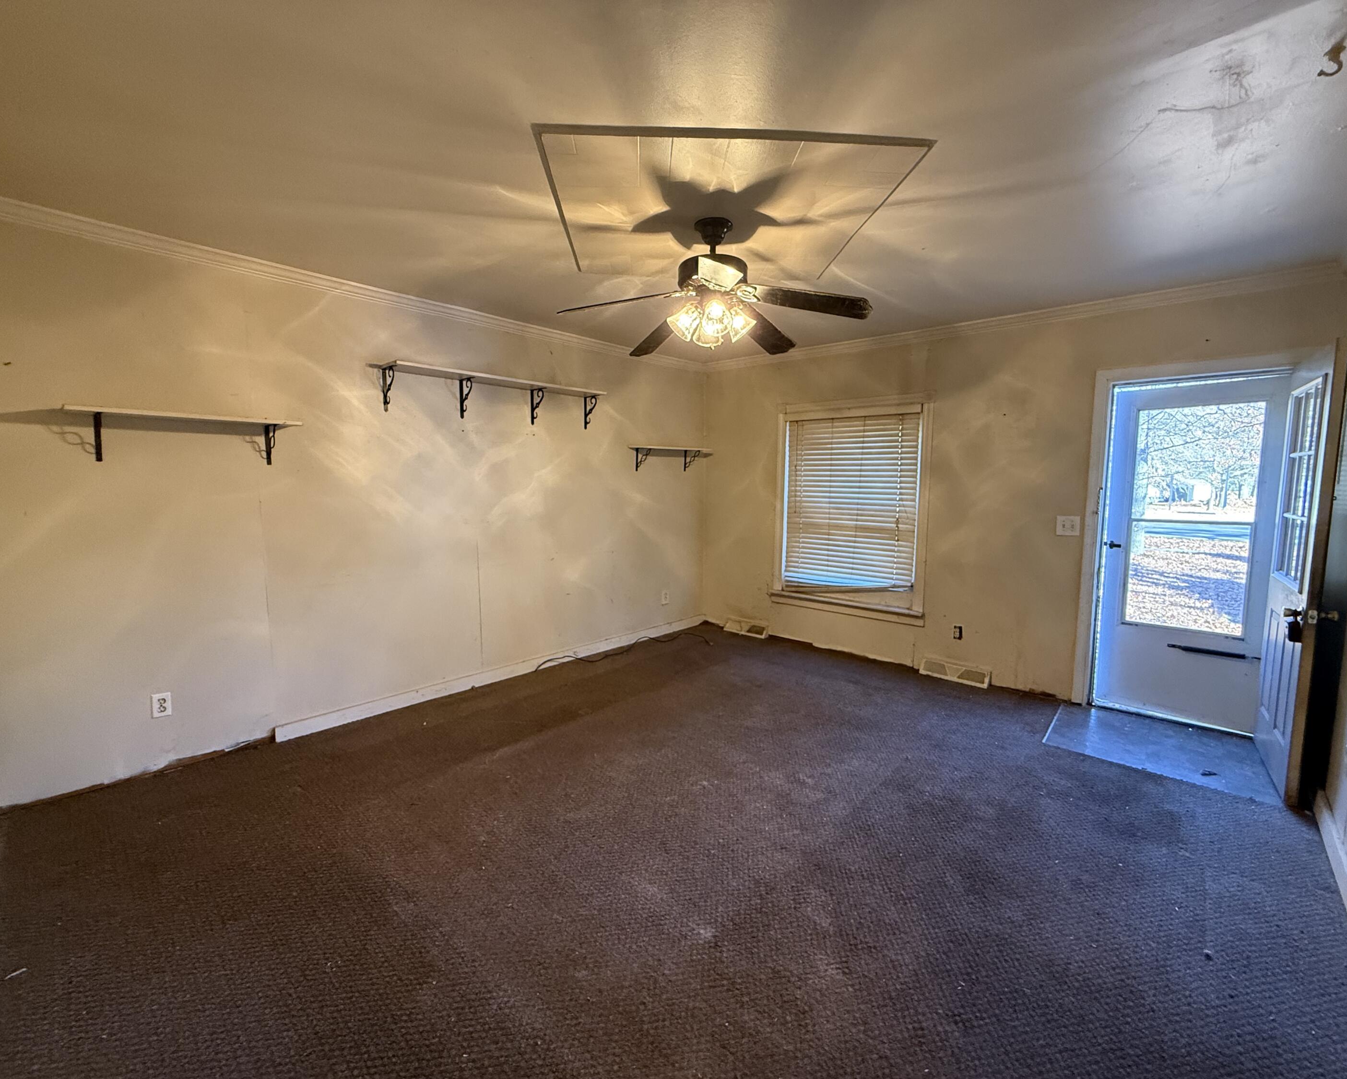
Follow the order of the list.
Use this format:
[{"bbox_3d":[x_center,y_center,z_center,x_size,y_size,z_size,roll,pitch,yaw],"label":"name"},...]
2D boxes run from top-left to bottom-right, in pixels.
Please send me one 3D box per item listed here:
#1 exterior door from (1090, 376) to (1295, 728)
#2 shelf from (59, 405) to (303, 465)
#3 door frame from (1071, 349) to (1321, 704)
[{"bbox_3d":[2.983,0.080,3.373,0.783,1.953,0.045,5,7,42],"label":"exterior door"},{"bbox_3d":[-2.244,-0.468,2.726,0.205,0.215,0.839,5,7,42],"label":"shelf"},{"bbox_3d":[2.937,0.039,3.325,0.958,2.057,0.120,5,7,42],"label":"door frame"}]

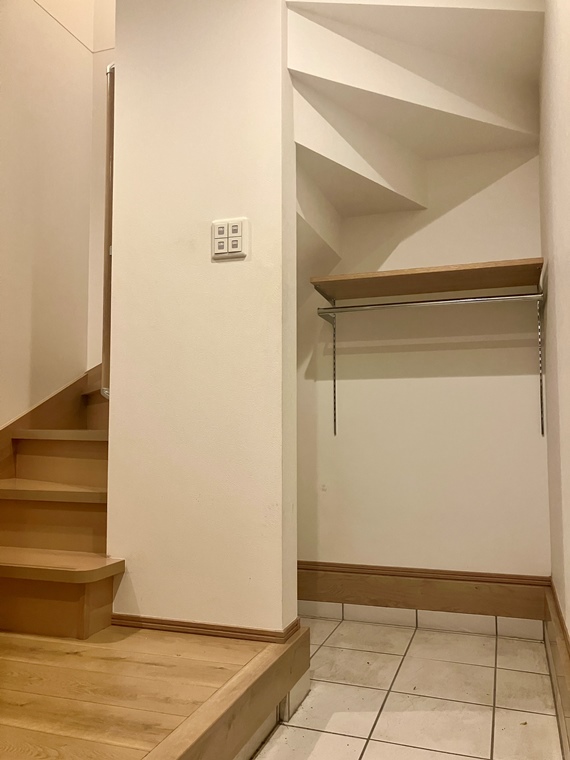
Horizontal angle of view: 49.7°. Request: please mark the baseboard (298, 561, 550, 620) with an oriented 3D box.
[{"bbox_3d":[0.515,0.831,2.438,1.000,0.165,0.022,-2,-5,20],"label":"baseboard"}]

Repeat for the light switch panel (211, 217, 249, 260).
[{"bbox_3d":[-0.173,-0.431,1.885,0.118,0.120,0.015,-2,-5,20],"label":"light switch panel"}]

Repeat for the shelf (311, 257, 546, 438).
[{"bbox_3d":[0.537,-0.084,2.328,0.828,0.604,0.340,-2,-5,20],"label":"shelf"}]

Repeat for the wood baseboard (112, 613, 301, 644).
[{"bbox_3d":[-0.242,0.743,1.901,0.571,0.034,0.160,-2,-5,20],"label":"wood baseboard"}]

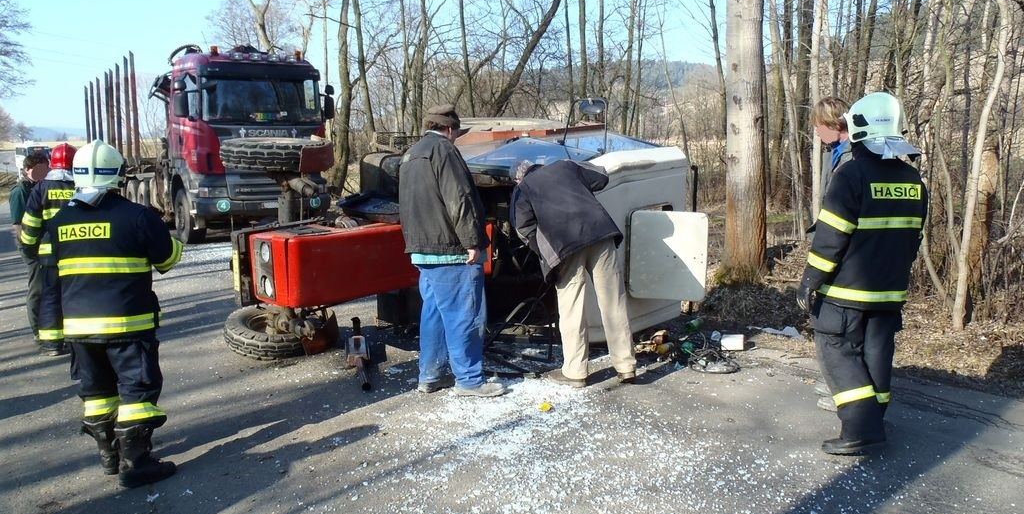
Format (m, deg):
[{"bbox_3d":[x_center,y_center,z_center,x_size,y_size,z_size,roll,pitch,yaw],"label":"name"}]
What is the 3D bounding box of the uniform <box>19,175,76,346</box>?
[{"bbox_3d":[-3.874,0.058,7.092,0.640,1.460,0.400,-4,8,-14],"label":"uniform"}]

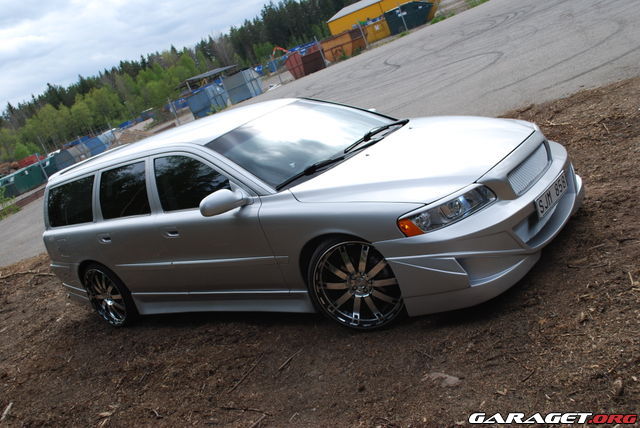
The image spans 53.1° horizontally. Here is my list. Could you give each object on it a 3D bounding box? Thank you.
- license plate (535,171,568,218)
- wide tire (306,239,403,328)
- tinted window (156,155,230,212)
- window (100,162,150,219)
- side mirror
[{"bbox_3d":[1.372,-0.115,3.783,0.020,0.110,0.520,-9,16,41],"label":"license plate"},{"bbox_3d":[0.257,0.395,3.869,0.580,0.580,0.220,-15,14,19],"label":"wide tire"},{"bbox_3d":[-0.914,-0.234,4.548,0.849,0.449,0.040,-8,-6,41],"label":"tinted window"},{"bbox_3d":[-1.555,-0.167,5.105,0.718,0.407,0.040,-8,-6,41],"label":"window"},{"bbox_3d":[-0.614,-0.073,4.077,0.150,0.150,0.250,-8,18,41],"label":"side mirror"}]

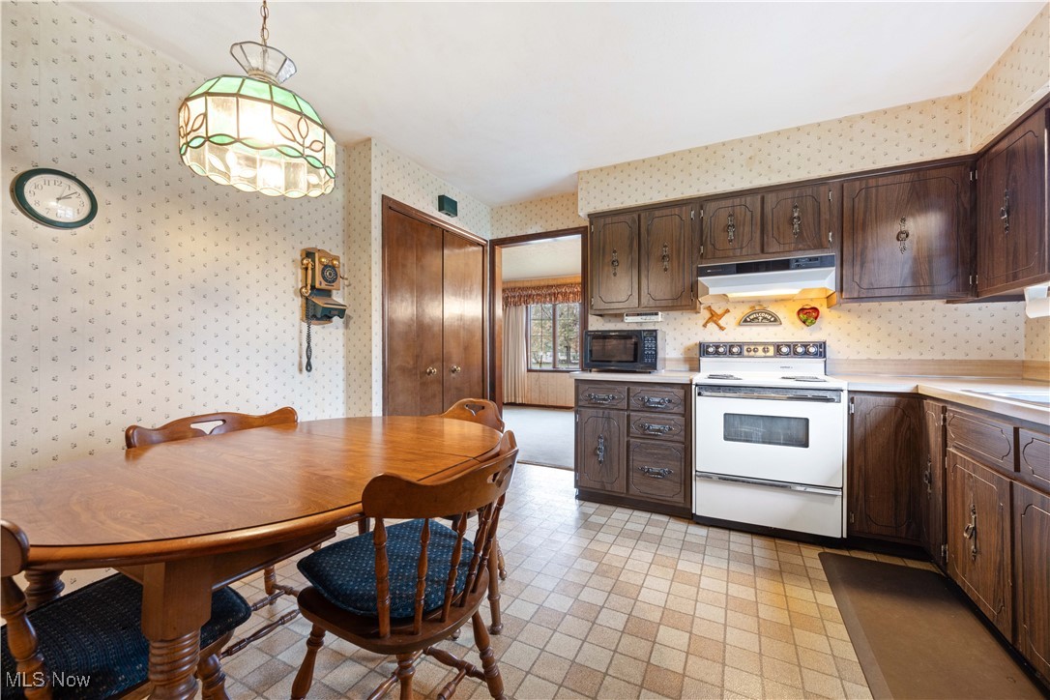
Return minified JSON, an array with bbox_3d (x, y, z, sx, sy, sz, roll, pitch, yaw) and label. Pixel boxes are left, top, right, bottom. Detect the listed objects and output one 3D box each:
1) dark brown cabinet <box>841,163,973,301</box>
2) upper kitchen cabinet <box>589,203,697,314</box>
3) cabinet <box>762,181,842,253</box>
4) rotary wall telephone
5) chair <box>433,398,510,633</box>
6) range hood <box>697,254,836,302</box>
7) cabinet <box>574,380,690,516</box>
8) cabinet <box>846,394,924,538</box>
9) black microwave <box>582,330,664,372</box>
[{"bbox_3d":[2.182,-0.647,2.428,0.568,0.760,0.330,0,1,28],"label":"dark brown cabinet"},{"bbox_3d":[0.905,-0.648,3.093,0.765,0.760,0.330,0,1,28],"label":"upper kitchen cabinet"},{"bbox_3d":[1.758,-0.802,2.647,0.387,0.440,0.330,0,1,28],"label":"cabinet"},{"bbox_3d":[-1.209,-0.247,2.469,0.175,0.730,0.280,0,1,28],"label":"rotary wall telephone"},{"bbox_3d":[-0.349,0.674,1.923,0.515,0.830,0.530,0,1,28],"label":"chair"},{"bbox_3d":[1.584,-0.459,2.740,0.760,0.230,0.335,0,1,28],"label":"range hood"},{"bbox_3d":[0.834,0.637,2.980,0.772,0.865,0.620,0,1,28],"label":"cabinet"},{"bbox_3d":[1.996,0.607,2.375,0.302,0.805,0.610,0,1,28],"label":"cabinet"},{"bbox_3d":[0.761,0.012,3.088,0.523,0.302,0.380,0,1,28],"label":"black microwave"}]

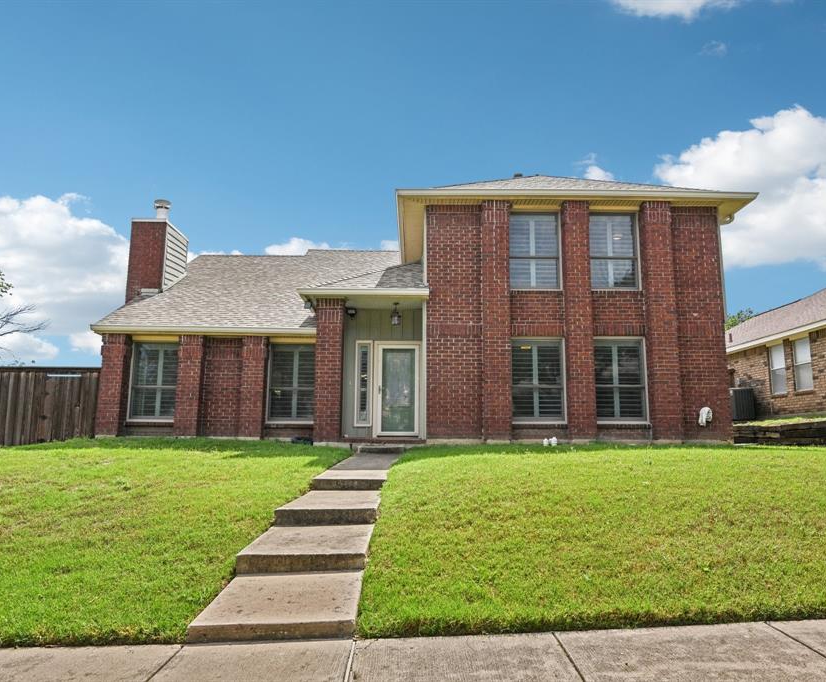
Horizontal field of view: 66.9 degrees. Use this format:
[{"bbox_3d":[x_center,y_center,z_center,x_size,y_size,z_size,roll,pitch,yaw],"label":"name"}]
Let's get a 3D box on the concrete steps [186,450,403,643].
[{"bbox_3d":[-0.781,1.963,8.001,0.980,0.720,9.300,1,-8,0],"label":"concrete steps"}]

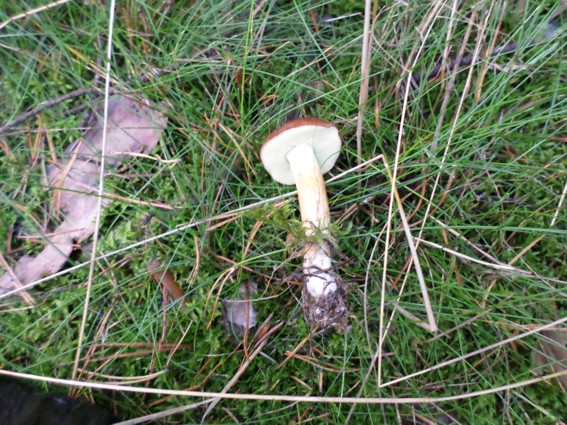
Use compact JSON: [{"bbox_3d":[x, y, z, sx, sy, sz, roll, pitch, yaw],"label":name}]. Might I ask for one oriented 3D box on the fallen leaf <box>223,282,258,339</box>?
[{"bbox_3d":[-0.031,0.074,0.317,0.023,0.008,0.048,5,52,4],"label":"fallen leaf"}]

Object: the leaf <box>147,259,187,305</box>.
[{"bbox_3d":[-0.094,0.056,0.332,0.011,0.008,0.053,-37,60,-25],"label":"leaf"}]

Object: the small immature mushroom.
[{"bbox_3d":[0.022,0.004,0.330,0.073,0.070,0.170,-4,59,-3],"label":"small immature mushroom"}]

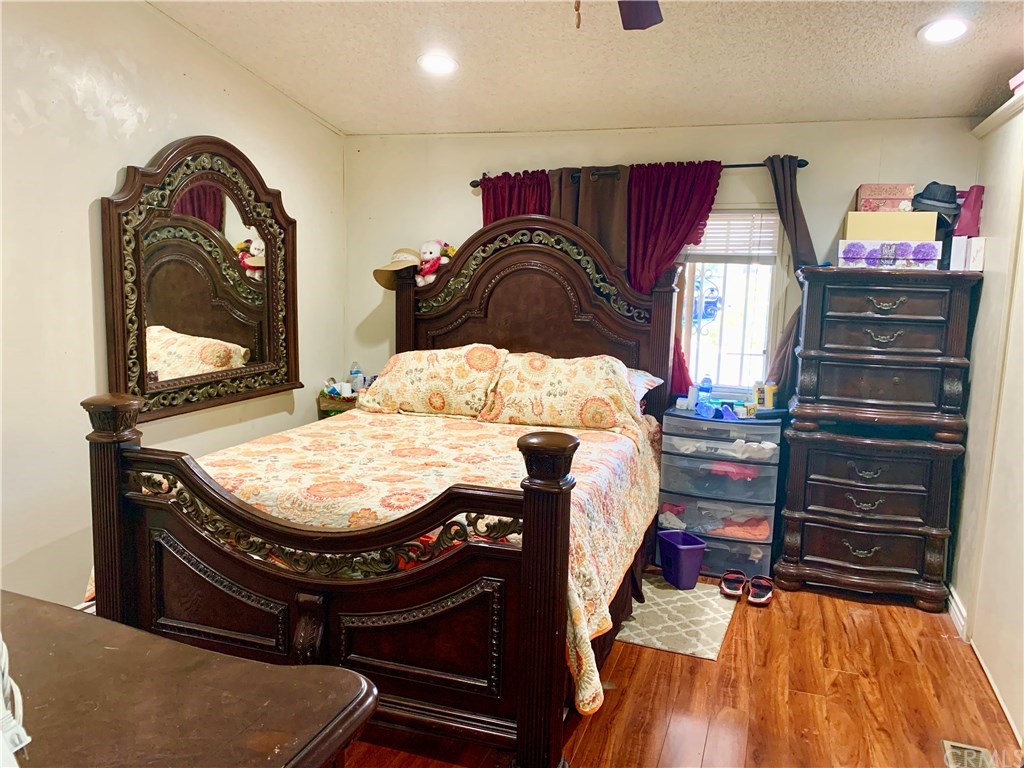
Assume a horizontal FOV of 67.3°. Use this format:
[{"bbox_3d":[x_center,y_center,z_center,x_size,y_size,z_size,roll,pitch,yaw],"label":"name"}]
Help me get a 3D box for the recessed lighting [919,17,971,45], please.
[{"bbox_3d":[1.708,-1.391,3.030,0.190,0.030,0.190,4,-2,19],"label":"recessed lighting"}]

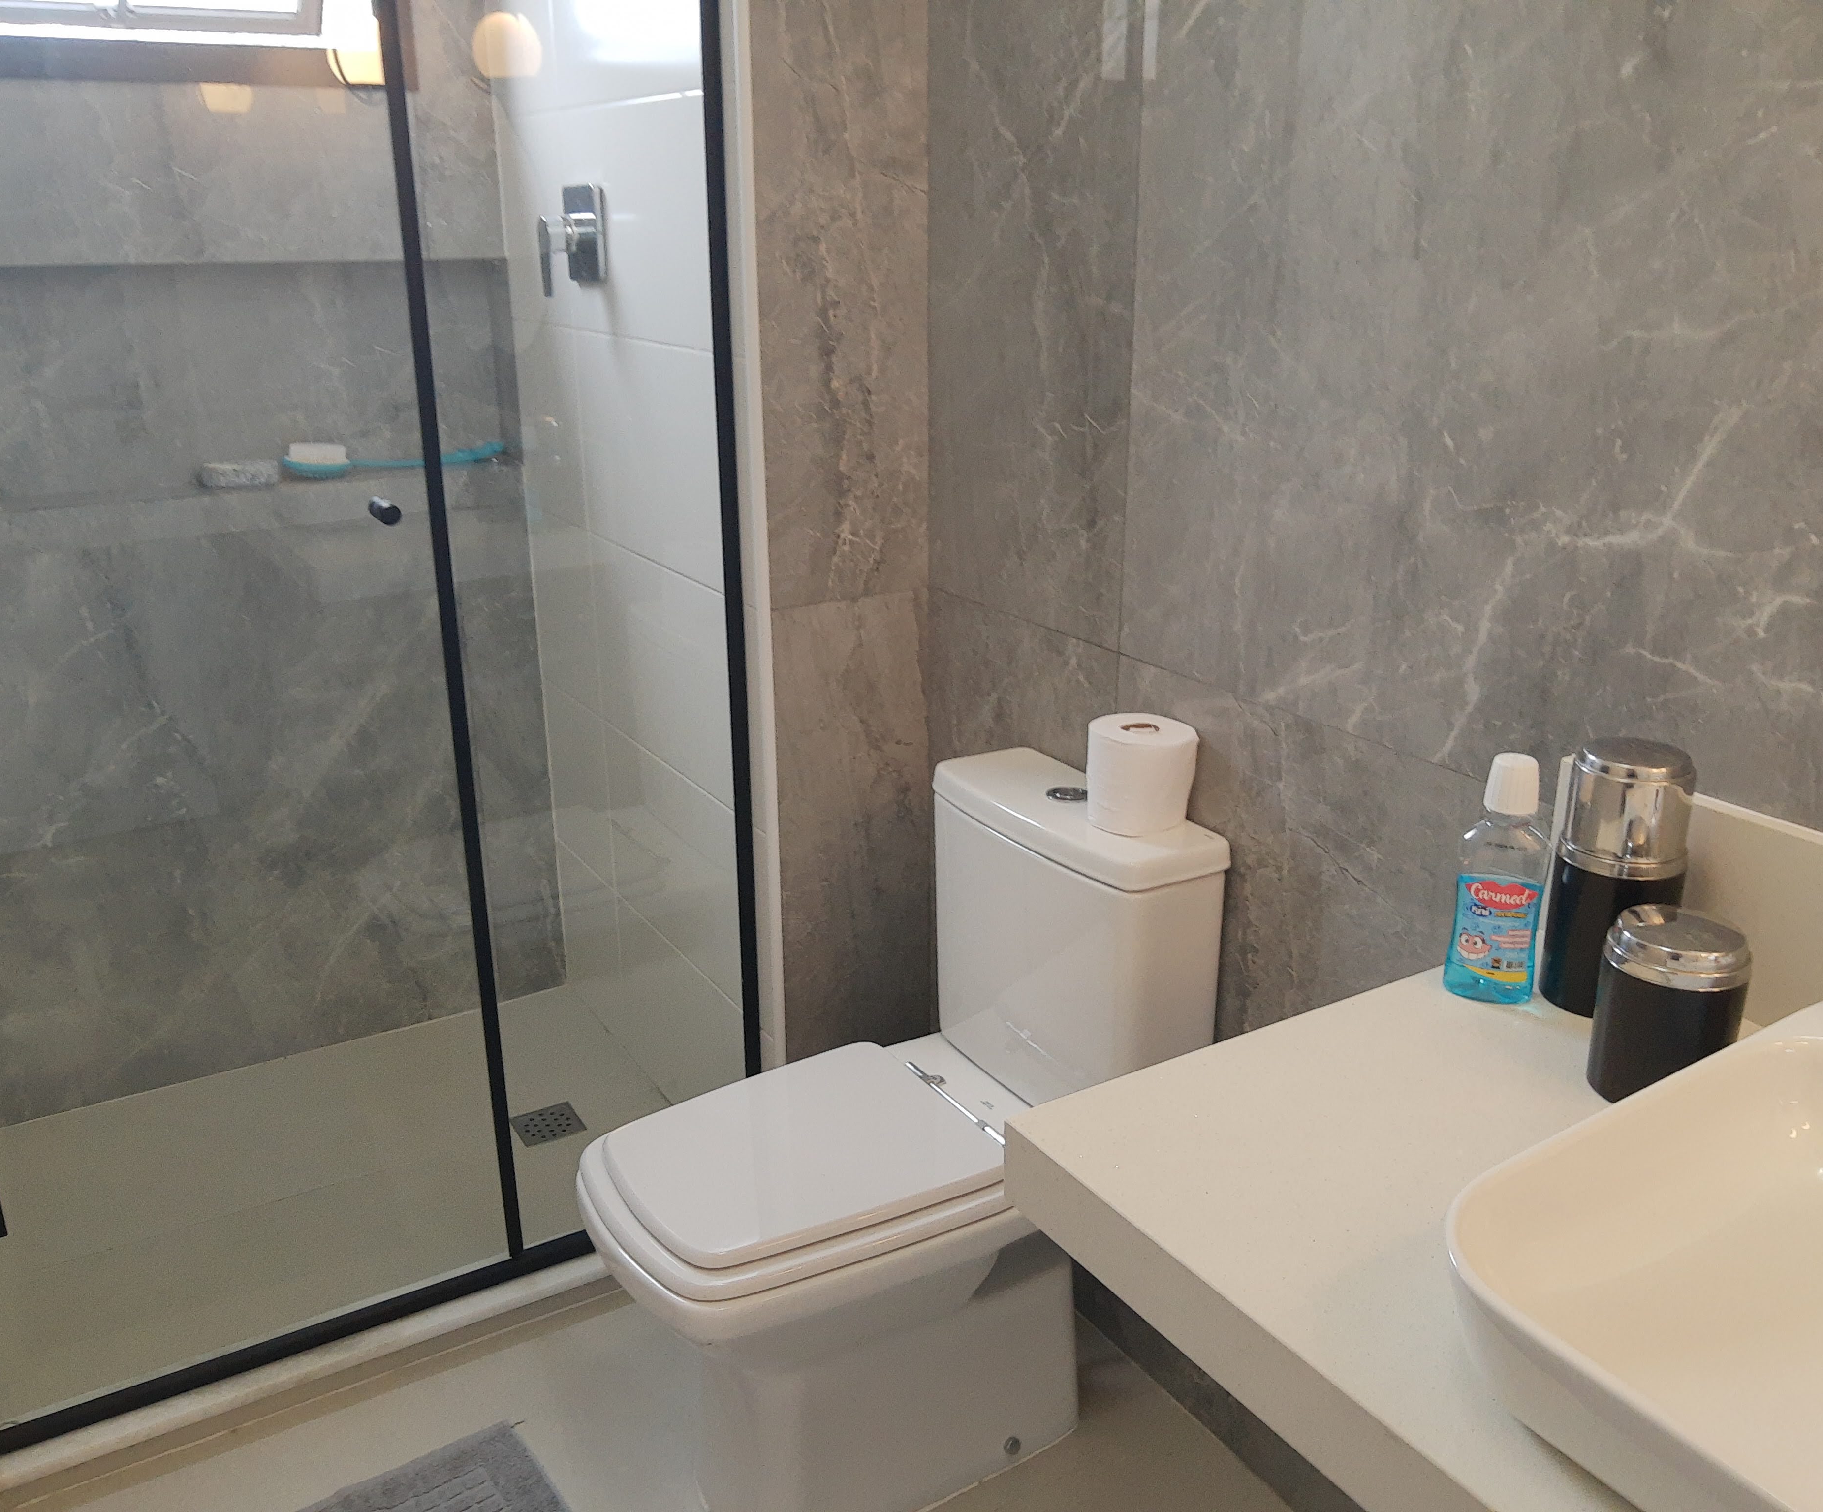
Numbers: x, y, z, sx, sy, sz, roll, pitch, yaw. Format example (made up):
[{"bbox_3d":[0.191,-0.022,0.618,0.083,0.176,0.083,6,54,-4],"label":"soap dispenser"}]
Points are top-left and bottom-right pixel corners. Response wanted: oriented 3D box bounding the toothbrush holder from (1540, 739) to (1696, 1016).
[{"bbox_3d":[0.513,0.088,1.099,0.086,0.189,0.086,-11,21,-29],"label":"toothbrush holder"}]

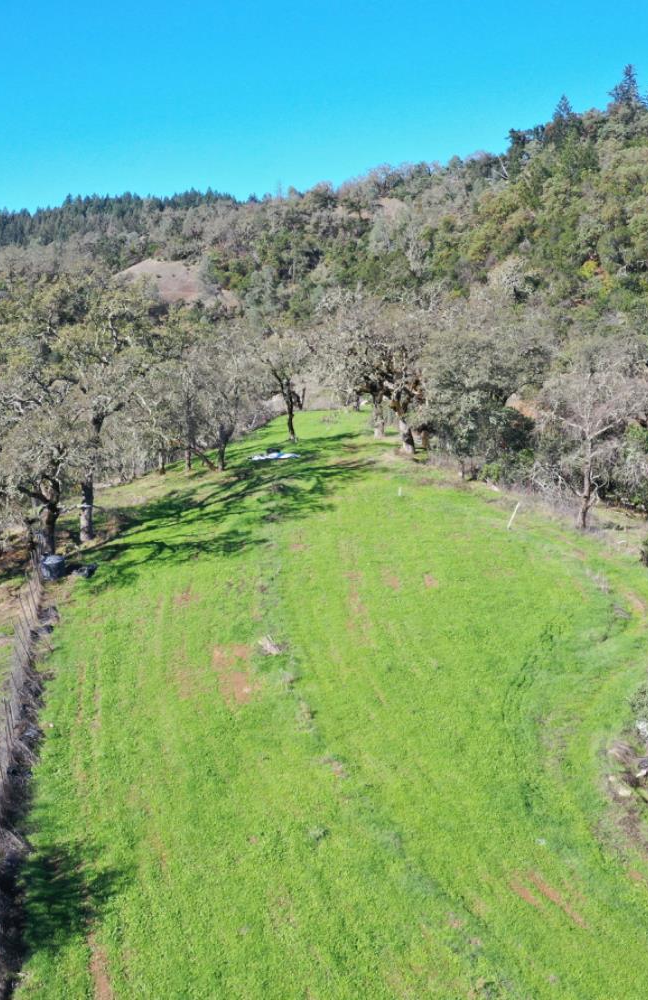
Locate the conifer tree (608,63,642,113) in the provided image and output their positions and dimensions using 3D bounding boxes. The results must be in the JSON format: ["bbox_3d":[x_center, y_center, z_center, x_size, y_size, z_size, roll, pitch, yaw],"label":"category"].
[{"bbox_3d":[79.874,-108.100,310.000,8.800,15.500,8.800,-1,11,0],"label":"conifer tree"}]

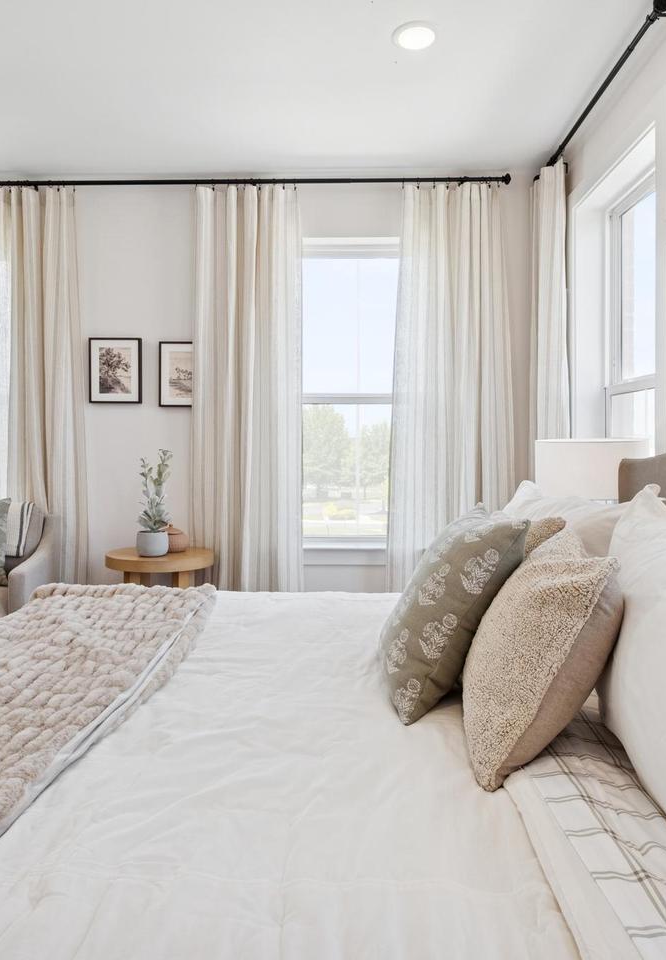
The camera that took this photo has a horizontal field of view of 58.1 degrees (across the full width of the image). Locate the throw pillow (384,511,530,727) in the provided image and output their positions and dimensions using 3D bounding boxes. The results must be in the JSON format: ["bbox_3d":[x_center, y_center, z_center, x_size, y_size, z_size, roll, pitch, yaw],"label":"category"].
[{"bbox_3d":[0.275,0.257,1.375,0.190,0.470,0.460,32,0,0],"label":"throw pillow"}]

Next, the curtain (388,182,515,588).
[{"bbox_3d":[0.664,-0.356,3.357,0.720,2.620,0.140,0,1,1],"label":"curtain"}]

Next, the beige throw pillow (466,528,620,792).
[{"bbox_3d":[0.386,0.300,1.163,0.190,0.440,0.460,30,-1,7],"label":"beige throw pillow"}]

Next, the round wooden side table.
[{"bbox_3d":[-0.878,0.670,3.040,0.550,0.600,0.550,0,1,1],"label":"round wooden side table"}]

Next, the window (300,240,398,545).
[{"bbox_3d":[0.118,-0.514,3.608,0.840,1.830,0.120,0,1,1],"label":"window"}]

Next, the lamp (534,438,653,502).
[{"bbox_3d":[0.981,0.132,2.270,0.410,0.570,0.410,0,1,1],"label":"lamp"}]

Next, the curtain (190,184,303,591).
[{"bbox_3d":[-0.498,-0.352,3.380,0.660,2.620,0.140,0,1,1],"label":"curtain"}]

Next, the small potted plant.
[{"bbox_3d":[-0.906,0.114,3.040,0.190,0.540,0.180,0,1,1],"label":"small potted plant"}]

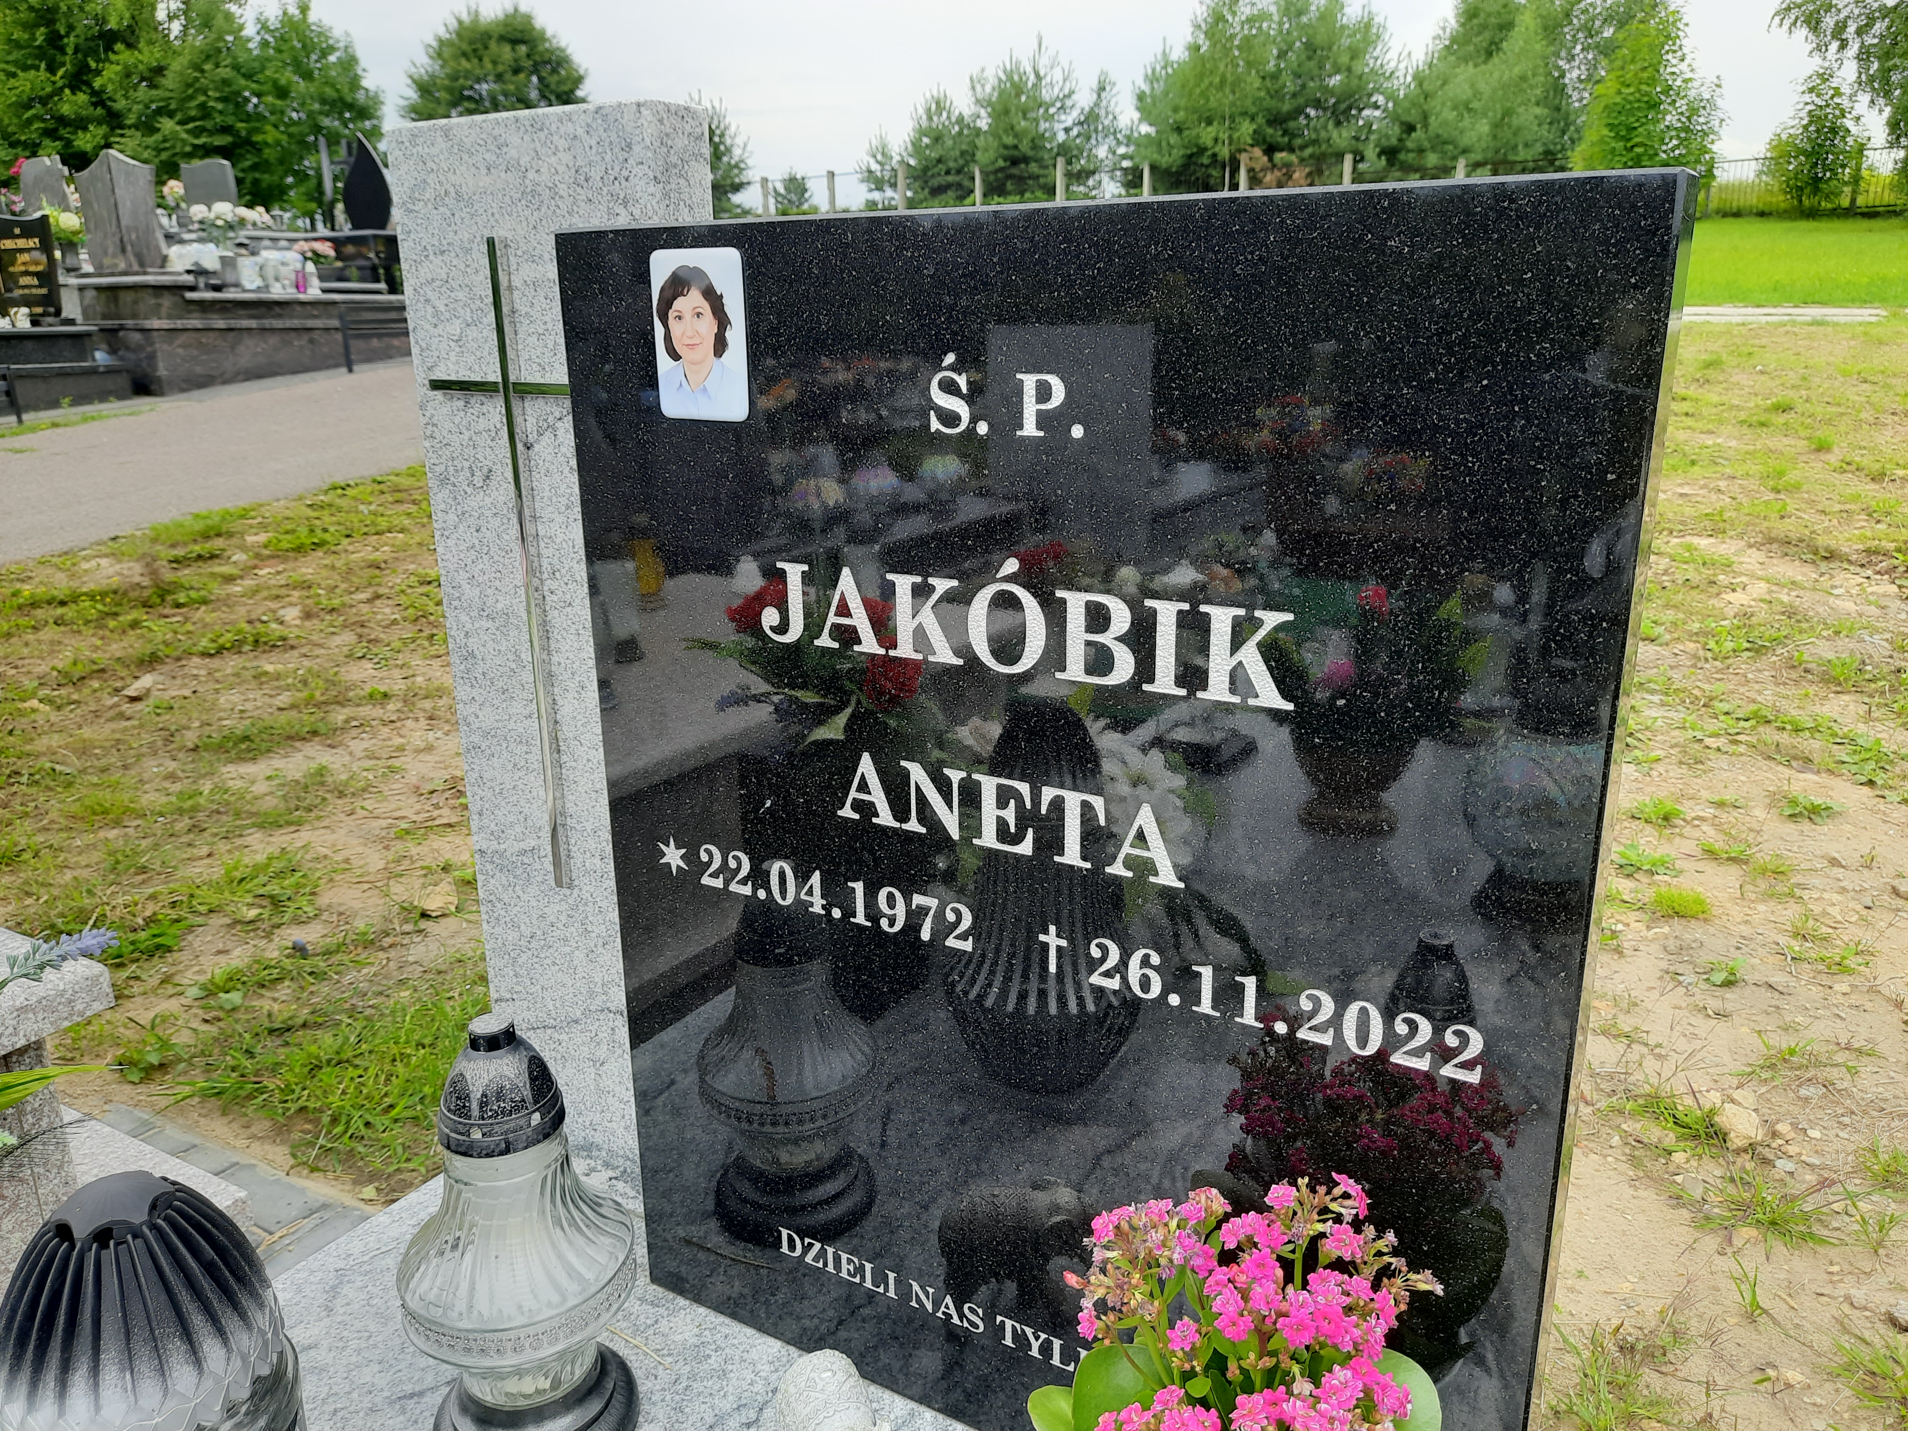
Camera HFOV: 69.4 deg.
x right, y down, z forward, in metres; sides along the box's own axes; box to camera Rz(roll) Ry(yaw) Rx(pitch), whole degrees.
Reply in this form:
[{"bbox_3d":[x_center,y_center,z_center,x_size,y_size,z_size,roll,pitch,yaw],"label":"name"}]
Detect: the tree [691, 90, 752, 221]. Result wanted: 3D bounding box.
[{"bbox_3d":[-8.110,-18.121,44.665,3.479,3.866,3.305,-3,17,-9],"label":"tree"}]

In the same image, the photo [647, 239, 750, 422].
[{"bbox_3d":[-0.162,-0.240,0.868,0.075,0.105,0.009,9,19,30],"label":"photo"}]

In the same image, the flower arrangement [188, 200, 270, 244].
[{"bbox_3d":[-4.771,-3.260,9.131,0.543,0.307,0.353,-9,18,-25],"label":"flower arrangement"}]

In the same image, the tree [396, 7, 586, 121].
[{"bbox_3d":[-15.635,-20.805,48.011,6.804,7.141,6.464,-6,17,-16],"label":"tree"}]

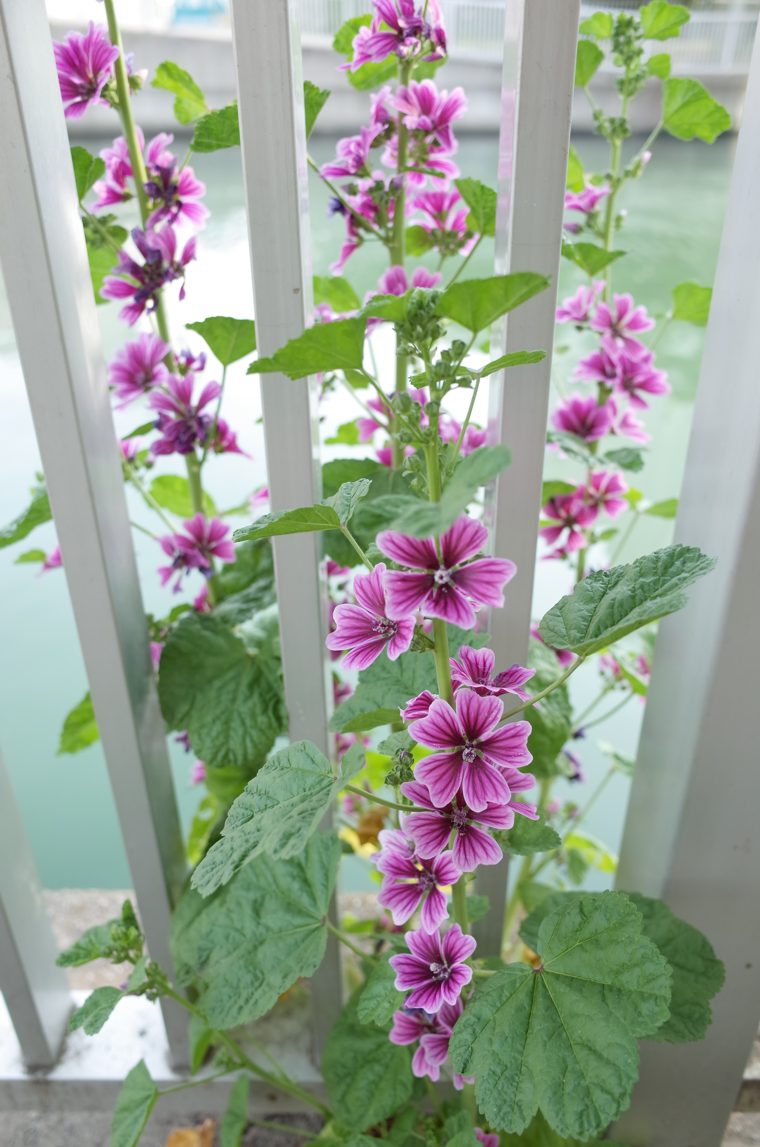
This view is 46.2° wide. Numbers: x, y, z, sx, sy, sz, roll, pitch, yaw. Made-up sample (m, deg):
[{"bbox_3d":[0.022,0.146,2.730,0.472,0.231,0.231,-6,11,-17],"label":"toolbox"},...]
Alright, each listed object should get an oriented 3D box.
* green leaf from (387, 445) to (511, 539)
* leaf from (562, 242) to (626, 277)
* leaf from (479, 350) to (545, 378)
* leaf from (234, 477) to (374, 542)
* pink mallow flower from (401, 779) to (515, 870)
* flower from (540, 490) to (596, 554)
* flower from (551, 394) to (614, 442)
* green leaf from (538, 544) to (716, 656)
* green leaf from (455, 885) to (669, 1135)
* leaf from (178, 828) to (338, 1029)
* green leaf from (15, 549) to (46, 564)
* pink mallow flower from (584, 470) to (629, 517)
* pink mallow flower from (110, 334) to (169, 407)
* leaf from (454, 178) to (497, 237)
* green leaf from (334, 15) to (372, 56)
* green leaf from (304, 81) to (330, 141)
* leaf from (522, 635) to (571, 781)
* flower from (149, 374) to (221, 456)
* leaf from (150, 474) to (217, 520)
[{"bbox_3d":[0.024,-0.029,0.311,0.041,0.030,0.025,-1,29,0],"label":"green leaf"},{"bbox_3d":[0.139,-0.208,0.585,0.046,0.022,0.034,-1,20,0],"label":"leaf"},{"bbox_3d":[0.049,-0.079,0.335,0.026,0.010,0.022,-15,29,6],"label":"leaf"},{"bbox_3d":[-0.036,-0.029,0.410,0.064,0.026,0.045,-13,9,0],"label":"leaf"},{"bbox_3d":[0.035,0.111,0.400,0.050,0.022,0.045,1,73,4],"label":"pink mallow flower"},{"bbox_3d":[0.145,-0.040,0.685,0.045,0.047,0.022,8,-5,15],"label":"flower"},{"bbox_3d":[0.159,-0.122,0.701,0.048,0.030,0.044,-4,45,4],"label":"flower"},{"bbox_3d":[0.115,0.012,0.415,0.084,0.019,0.052,-30,21,-3],"label":"green leaf"},{"bbox_3d":[0.092,0.226,0.456,0.110,0.026,0.104,2,56,6],"label":"green leaf"},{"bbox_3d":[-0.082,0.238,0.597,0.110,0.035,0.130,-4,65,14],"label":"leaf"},{"bbox_3d":[-0.286,-0.014,0.730,0.027,0.014,0.020,0,29,0],"label":"green leaf"},{"bbox_3d":[0.172,-0.061,0.690,0.043,0.040,0.022,0,6,3],"label":"pink mallow flower"},{"bbox_3d":[-0.169,-0.143,0.620,0.044,0.047,0.031,10,-11,19],"label":"pink mallow flower"},{"bbox_3d":[0.063,-0.228,0.555,0.037,0.038,0.014,2,22,6],"label":"leaf"},{"bbox_3d":[-0.015,-0.335,0.557,0.031,0.027,0.014,3,29,7],"label":"green leaf"},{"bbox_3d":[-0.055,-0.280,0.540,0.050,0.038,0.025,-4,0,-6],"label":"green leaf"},{"bbox_3d":[0.130,0.112,0.730,0.060,0.110,0.035,-1,-12,0],"label":"leaf"},{"bbox_3d":[-0.136,-0.110,0.620,0.051,0.038,0.052,-4,65,-5],"label":"flower"},{"bbox_3d":[-0.152,-0.059,0.688,0.052,0.032,0.025,-1,29,0],"label":"leaf"}]

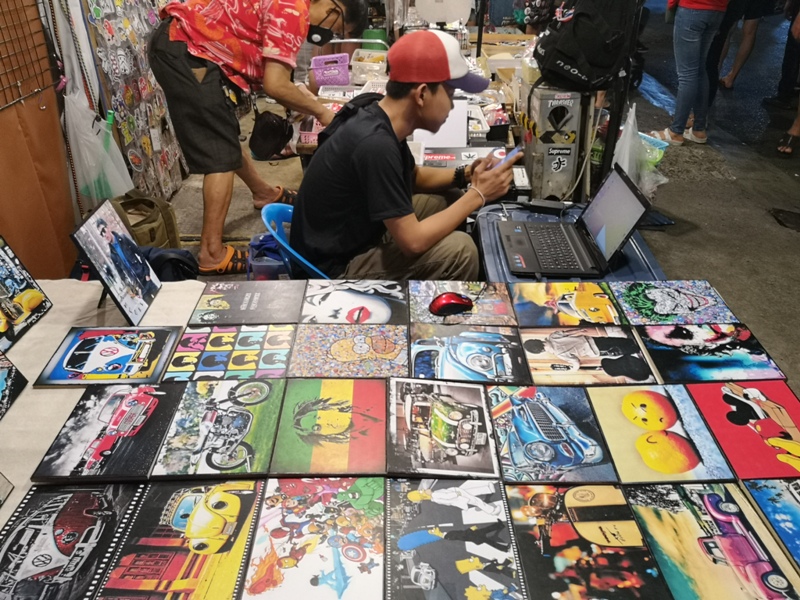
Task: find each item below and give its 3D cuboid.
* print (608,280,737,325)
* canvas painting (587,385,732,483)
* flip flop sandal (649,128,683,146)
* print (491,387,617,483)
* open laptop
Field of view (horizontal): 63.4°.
[{"bbox_3d":[0.663,0.010,1.581,0.254,0.010,0.199,0,33,0],"label":"print"},{"bbox_3d":[0.489,0.253,1.243,0.203,0.016,0.258,0,32,0],"label":"canvas painting"},{"bbox_3d":[1.829,-1.117,4.450,0.245,0.085,0.090,15,35,23],"label":"flip flop sandal"},{"bbox_3d":[0.275,0.247,1.209,0.199,0.010,0.254,0,33,0],"label":"print"},{"bbox_3d":[0.524,-0.260,2.034,0.360,0.238,0.377,1,33,1],"label":"open laptop"}]

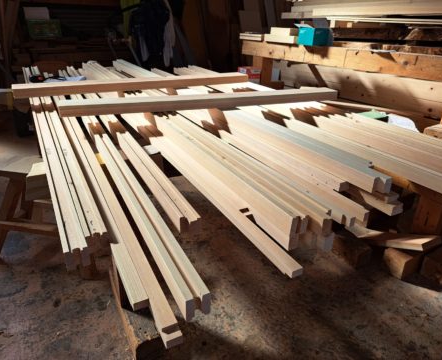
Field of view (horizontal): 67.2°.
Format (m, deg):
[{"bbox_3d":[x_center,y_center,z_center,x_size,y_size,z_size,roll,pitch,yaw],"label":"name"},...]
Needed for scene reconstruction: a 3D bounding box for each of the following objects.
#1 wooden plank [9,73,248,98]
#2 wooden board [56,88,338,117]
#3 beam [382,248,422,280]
[{"bbox_3d":[-0.547,-0.723,2.496,1.755,0.053,0.153,-14,29,-30],"label":"wooden plank"},{"bbox_3d":[-0.029,-0.475,1.984,1.688,0.052,0.153,-8,26,-21],"label":"wooden board"},{"bbox_3d":[0.878,0.393,1.610,0.122,0.100,0.120,-9,26,-22],"label":"beam"}]

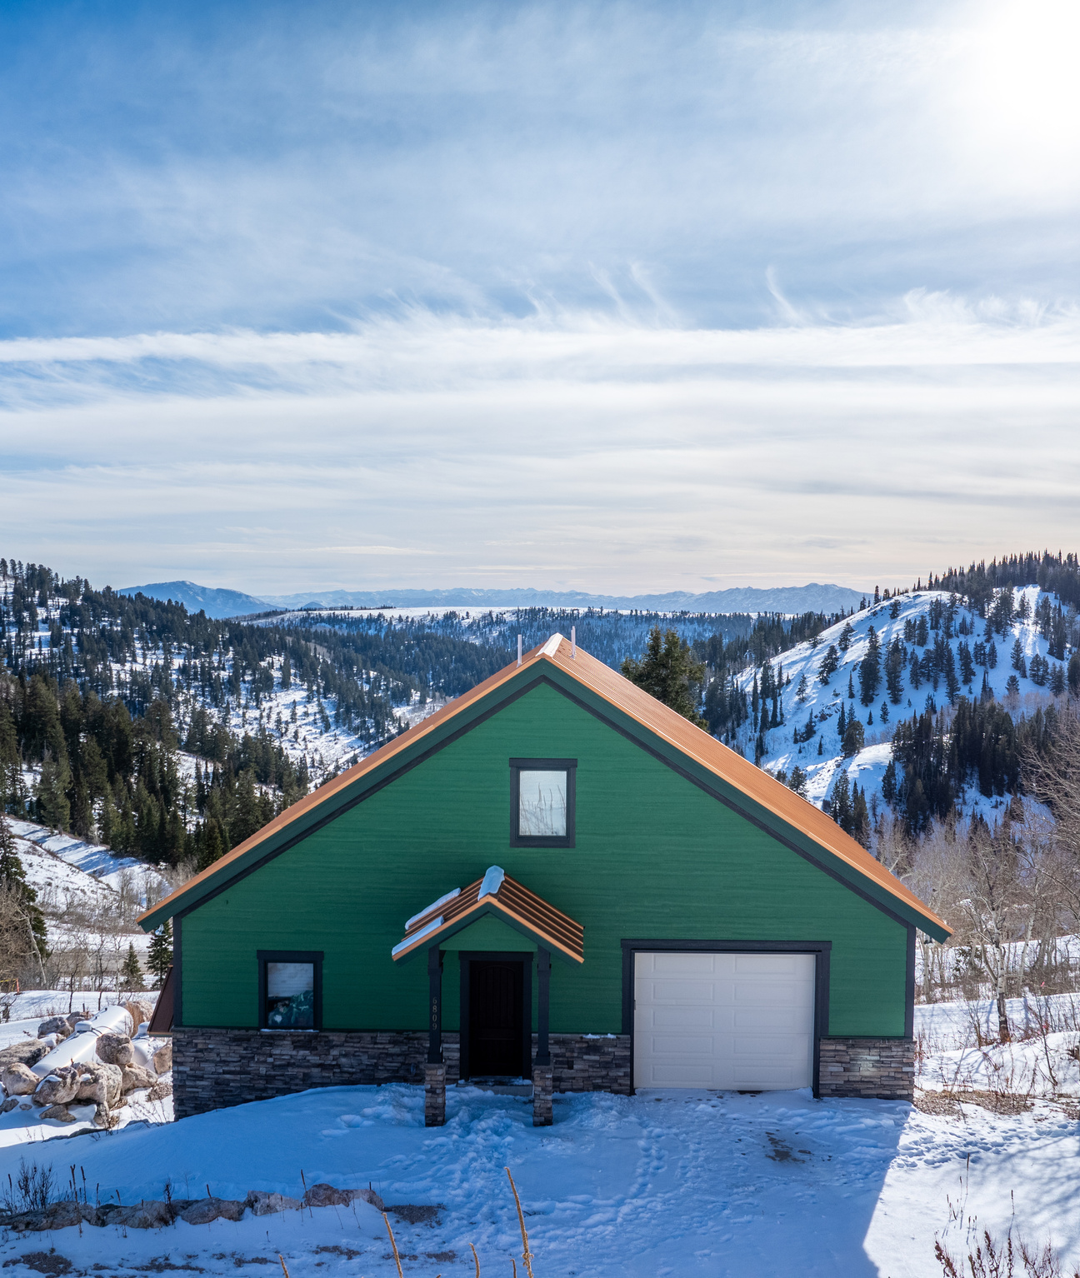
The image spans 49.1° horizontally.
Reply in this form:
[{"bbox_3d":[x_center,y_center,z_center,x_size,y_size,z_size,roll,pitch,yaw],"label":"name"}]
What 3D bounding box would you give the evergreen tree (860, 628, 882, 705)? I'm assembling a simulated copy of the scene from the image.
[{"bbox_3d":[74.250,6.420,265.000,4.781,17.047,4.781,0,2,0],"label":"evergreen tree"}]

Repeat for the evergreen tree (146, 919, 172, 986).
[{"bbox_3d":[-25.043,20.610,78.000,1.891,5.063,1.891,0,2,0],"label":"evergreen tree"}]

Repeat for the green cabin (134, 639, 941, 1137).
[{"bbox_3d":[0.176,4.045,24.063,13.681,8.121,10.855,0,2,2],"label":"green cabin"}]

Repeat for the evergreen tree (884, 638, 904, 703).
[{"bbox_3d":[79.330,7.017,265.000,4.781,14.655,4.781,0,2,0],"label":"evergreen tree"}]

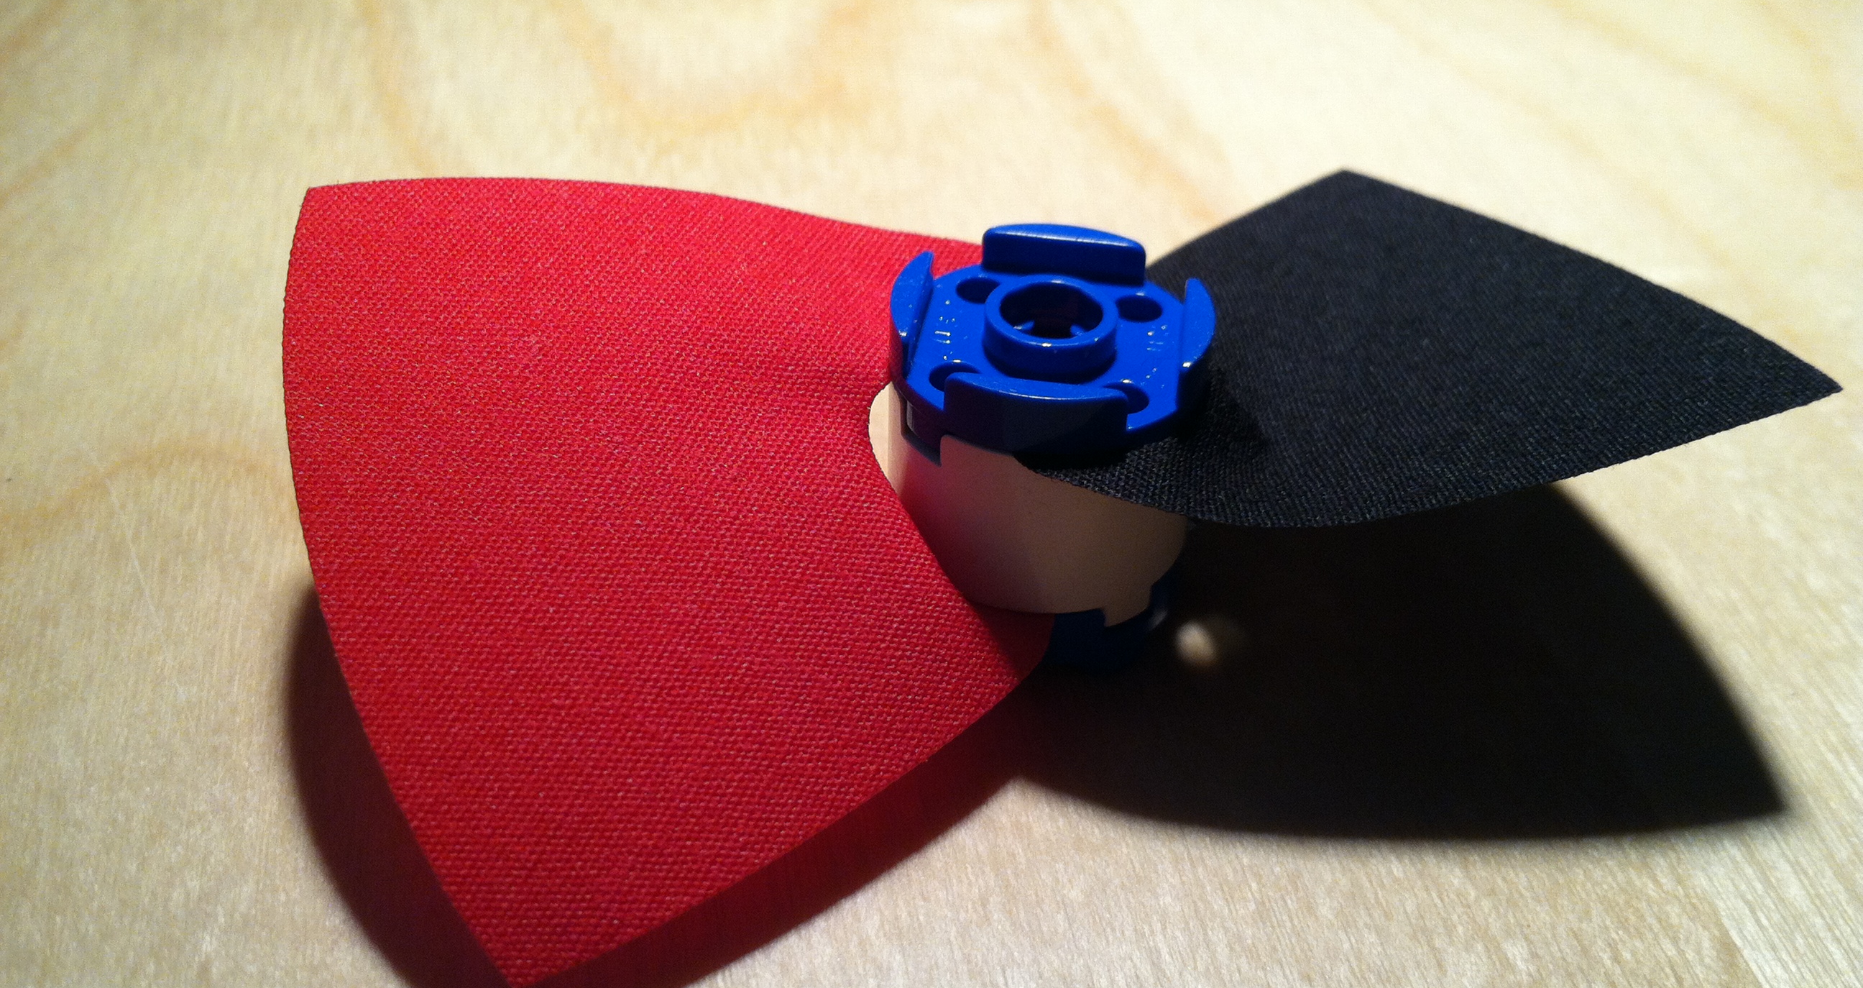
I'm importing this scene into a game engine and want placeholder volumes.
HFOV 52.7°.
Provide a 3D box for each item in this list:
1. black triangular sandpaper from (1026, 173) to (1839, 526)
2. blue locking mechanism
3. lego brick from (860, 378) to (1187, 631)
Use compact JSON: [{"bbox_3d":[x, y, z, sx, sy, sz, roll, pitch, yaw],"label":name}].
[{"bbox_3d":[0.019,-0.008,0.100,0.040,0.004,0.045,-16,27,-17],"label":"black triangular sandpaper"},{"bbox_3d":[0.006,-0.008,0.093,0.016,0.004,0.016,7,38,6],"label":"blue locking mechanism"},{"bbox_3d":[0.006,-0.002,0.097,0.016,0.011,0.016,7,38,6],"label":"lego brick"}]

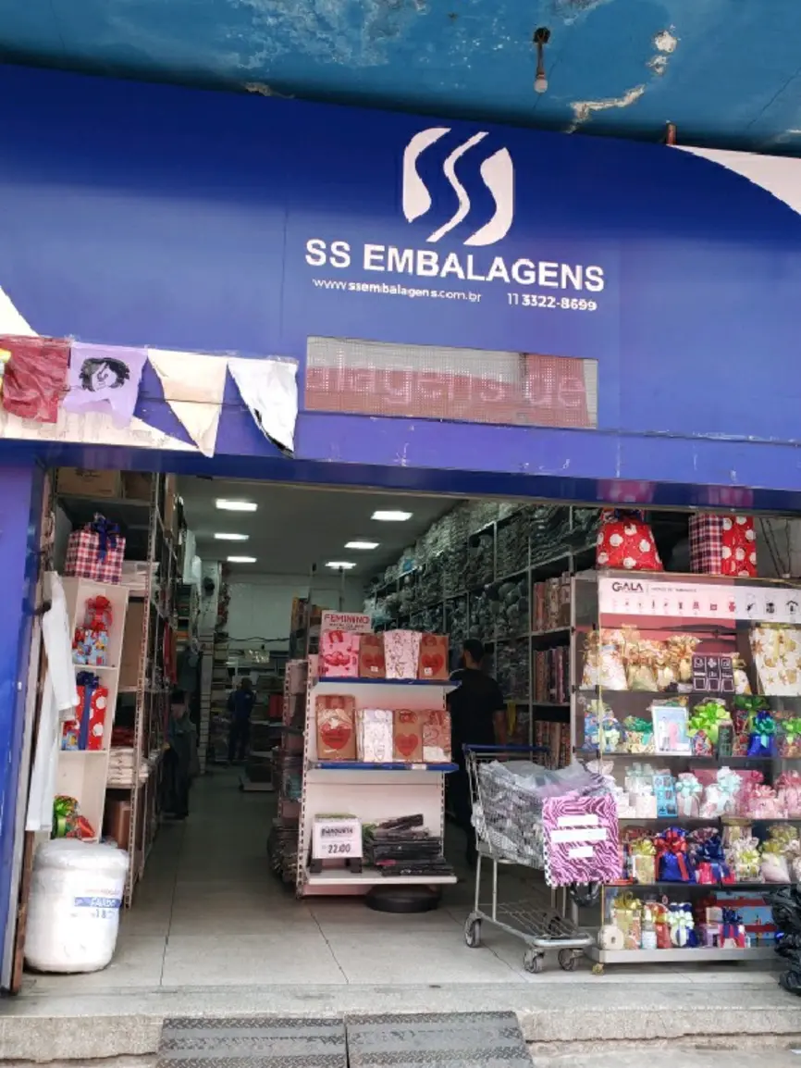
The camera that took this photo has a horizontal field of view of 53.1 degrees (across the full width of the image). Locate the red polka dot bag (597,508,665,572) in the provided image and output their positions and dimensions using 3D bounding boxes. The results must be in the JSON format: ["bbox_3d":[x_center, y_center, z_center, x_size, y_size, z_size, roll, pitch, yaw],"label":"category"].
[{"bbox_3d":[1.233,0.037,4.320,0.340,0.370,0.200,3,-11,-7],"label":"red polka dot bag"}]

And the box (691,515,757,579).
[{"bbox_3d":[1.800,0.068,4.485,0.290,0.360,0.200,4,-11,-13],"label":"box"}]

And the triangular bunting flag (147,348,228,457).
[{"bbox_3d":[-0.931,-0.575,3.500,0.340,0.450,0.030,3,-11,-7],"label":"triangular bunting flag"}]

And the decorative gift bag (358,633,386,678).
[{"bbox_3d":[-0.185,0.797,5.202,0.195,0.282,0.090,4,-12,-10],"label":"decorative gift bag"}]

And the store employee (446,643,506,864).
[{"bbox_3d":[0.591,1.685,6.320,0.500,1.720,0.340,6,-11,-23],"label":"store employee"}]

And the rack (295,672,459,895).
[{"bbox_3d":[-0.131,1.571,5.120,0.955,1.440,0.370,4,-12,-10],"label":"rack"}]

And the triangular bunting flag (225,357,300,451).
[{"bbox_3d":[-0.608,-0.564,3.497,0.314,0.420,0.050,3,-12,-7],"label":"triangular bunting flag"}]

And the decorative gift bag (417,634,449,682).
[{"bbox_3d":[0.208,0.813,5.273,0.213,0.298,0.090,4,-12,-10],"label":"decorative gift bag"}]

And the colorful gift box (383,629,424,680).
[{"bbox_3d":[0.009,0.793,5.239,0.247,0.314,0.090,4,-12,-10],"label":"colorful gift box"}]

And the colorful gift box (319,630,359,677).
[{"bbox_3d":[-0.364,0.719,4.784,0.220,0.282,0.100,4,-11,-11],"label":"colorful gift box"}]

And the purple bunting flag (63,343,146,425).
[{"bbox_3d":[-1.234,-0.624,3.347,0.325,0.355,0.040,3,-11,-7],"label":"purple bunting flag"}]

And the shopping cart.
[{"bbox_3d":[0.647,1.596,4.044,0.500,1.000,0.850,4,-11,-13],"label":"shopping cart"}]

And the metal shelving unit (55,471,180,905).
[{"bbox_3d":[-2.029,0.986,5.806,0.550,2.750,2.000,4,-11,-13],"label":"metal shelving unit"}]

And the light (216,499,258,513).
[{"bbox_3d":[-1.904,-0.322,9.300,0.470,0.060,0.450,4,-11,-13],"label":"light"}]

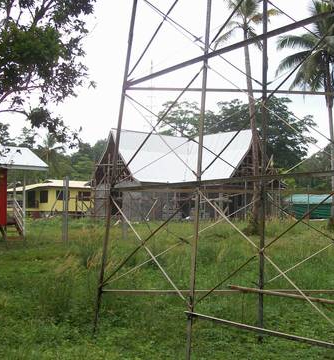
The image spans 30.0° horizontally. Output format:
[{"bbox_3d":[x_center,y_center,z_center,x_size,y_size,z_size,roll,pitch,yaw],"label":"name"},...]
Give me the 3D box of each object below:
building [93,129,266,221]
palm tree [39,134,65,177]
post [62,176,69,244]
[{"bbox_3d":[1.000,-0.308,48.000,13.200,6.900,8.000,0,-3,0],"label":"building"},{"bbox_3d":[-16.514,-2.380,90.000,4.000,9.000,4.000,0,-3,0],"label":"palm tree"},{"bbox_3d":[-4.310,1.295,26.500,0.220,2.900,0.220,0,-3,0],"label":"post"}]

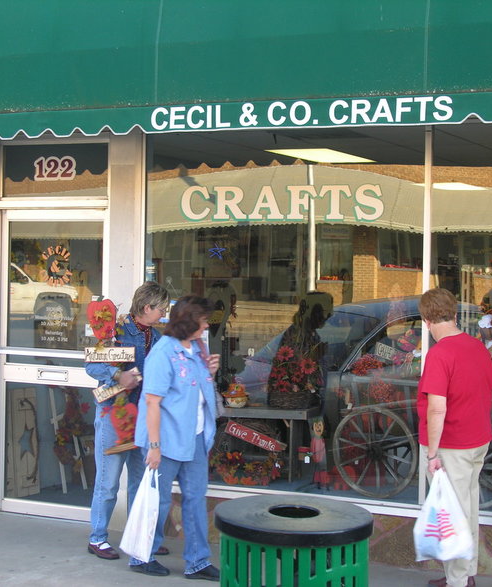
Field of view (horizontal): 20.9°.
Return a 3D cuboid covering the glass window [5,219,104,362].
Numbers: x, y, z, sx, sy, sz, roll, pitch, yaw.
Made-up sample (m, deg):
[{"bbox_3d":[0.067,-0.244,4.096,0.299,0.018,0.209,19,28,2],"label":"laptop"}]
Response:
[{"bbox_3d":[-1.314,-0.002,9.105,0.780,0.994,0.050,2,1,27],"label":"glass window"}]

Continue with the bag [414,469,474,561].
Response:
[{"bbox_3d":[1.066,1.187,7.170,0.310,0.490,0.180,1,1,7],"label":"bag"}]

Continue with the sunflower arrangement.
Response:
[{"bbox_3d":[0.324,0.508,8.919,0.370,0.330,0.280,1,1,18],"label":"sunflower arrangement"}]

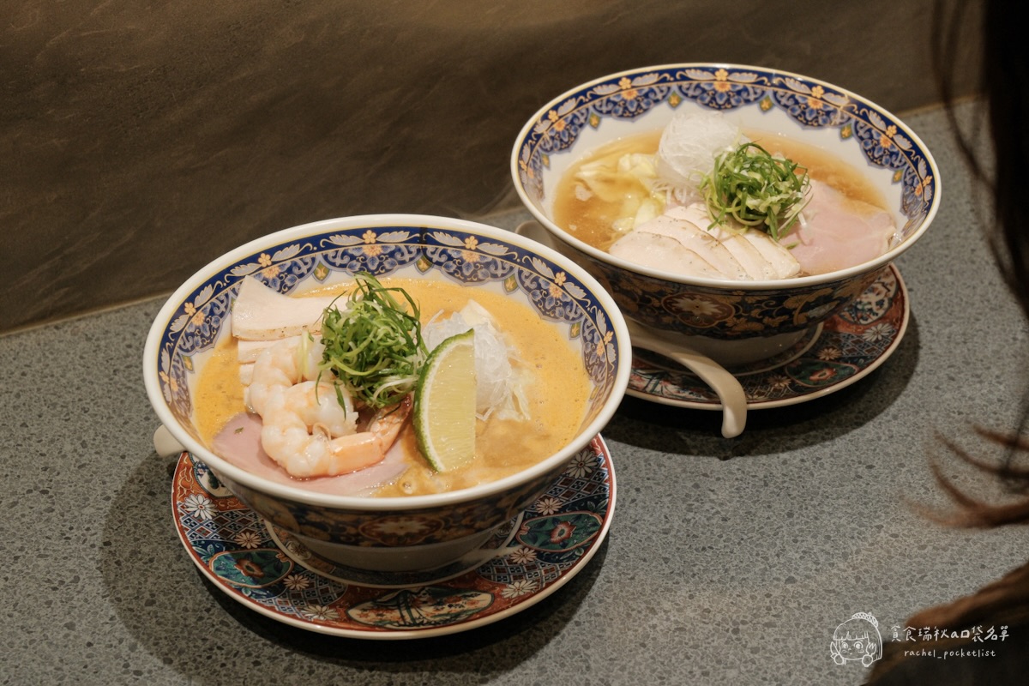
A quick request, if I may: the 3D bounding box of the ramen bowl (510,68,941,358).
[{"bbox_3d":[0.103,-0.053,1.028,0.210,0.089,0.210,1,36,-1],"label":"ramen bowl"}]

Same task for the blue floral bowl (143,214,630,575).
[{"bbox_3d":[-0.055,0.036,0.902,0.210,0.089,0.210,1,36,-1],"label":"blue floral bowl"}]

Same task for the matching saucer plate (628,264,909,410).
[{"bbox_3d":[0.102,-0.019,1.054,0.201,0.024,0.201,1,36,-1],"label":"matching saucer plate"}]

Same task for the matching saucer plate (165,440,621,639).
[{"bbox_3d":[-0.054,0.072,0.926,0.201,0.024,0.201,1,36,-1],"label":"matching saucer plate"}]

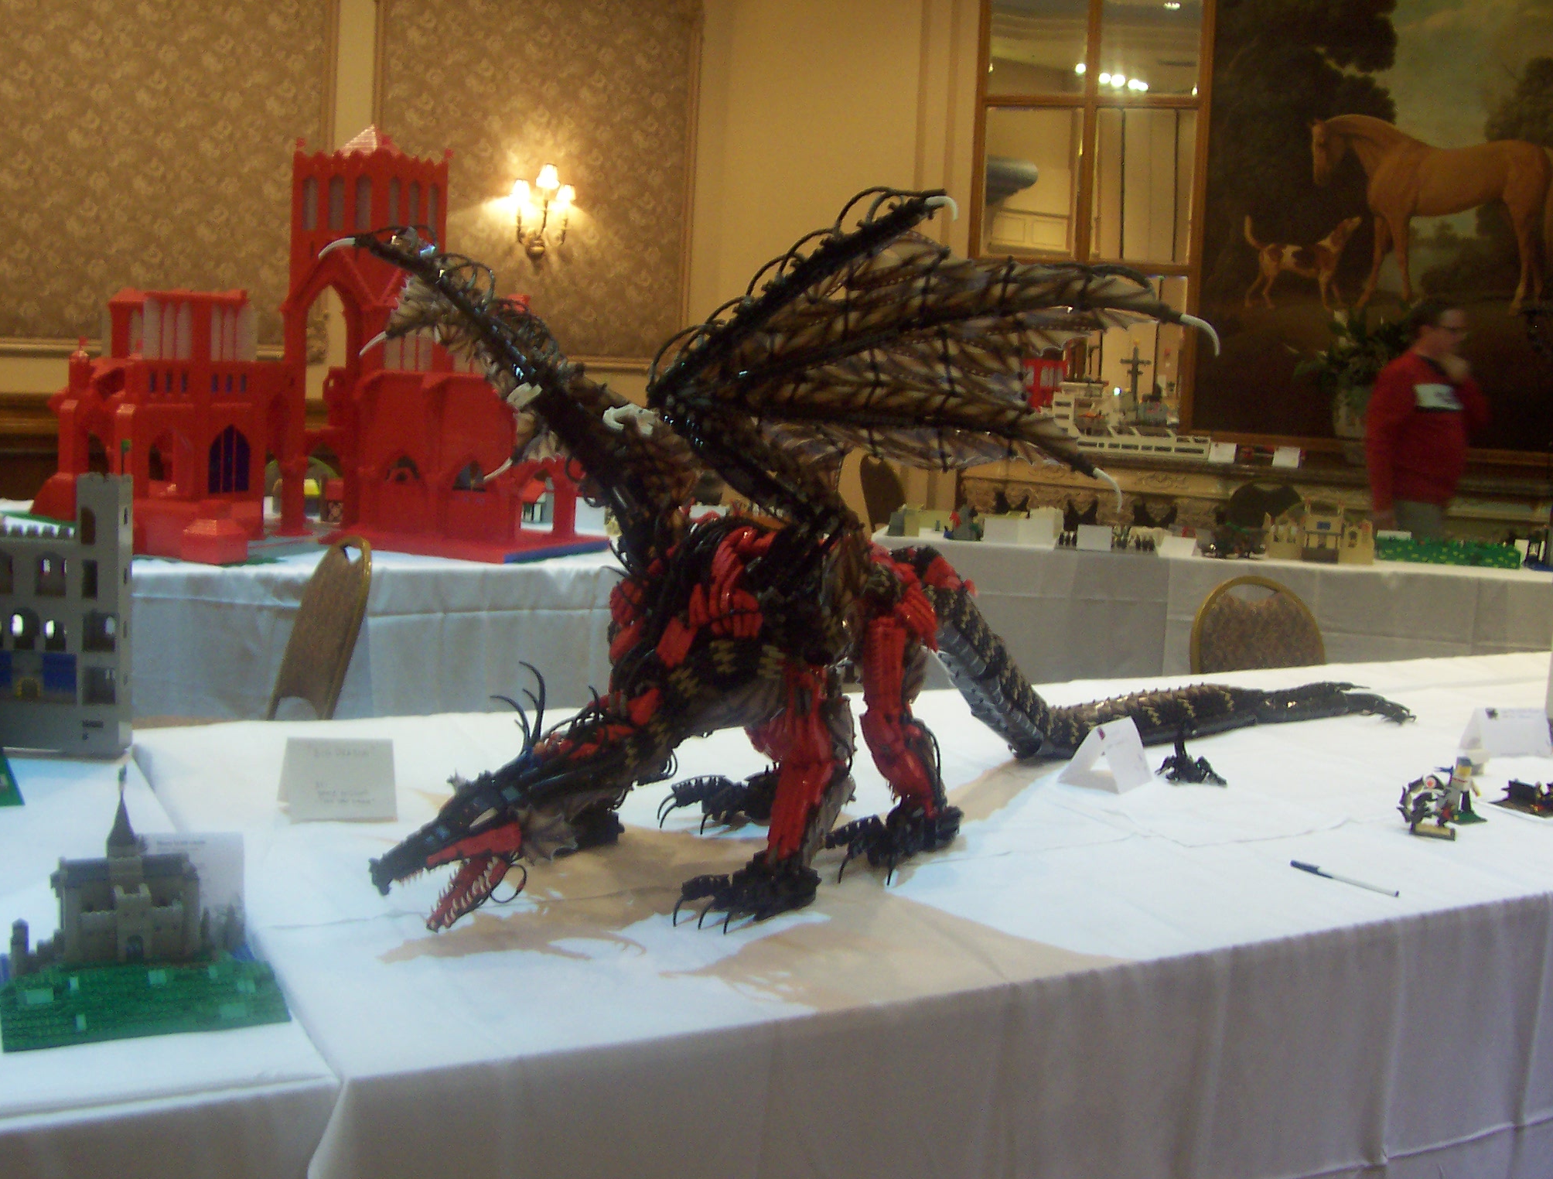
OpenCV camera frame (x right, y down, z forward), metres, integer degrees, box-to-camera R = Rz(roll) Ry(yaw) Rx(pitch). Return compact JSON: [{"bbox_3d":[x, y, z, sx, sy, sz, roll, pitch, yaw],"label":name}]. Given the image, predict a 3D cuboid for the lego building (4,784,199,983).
[{"bbox_3d":[-0.635,0.266,1.583,0.185,0.165,0.110,-1,7,-27],"label":"lego building"}]

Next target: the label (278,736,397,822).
[{"bbox_3d":[-0.587,0.248,2.243,0.134,0.099,0.115,1,7,-13],"label":"label"}]

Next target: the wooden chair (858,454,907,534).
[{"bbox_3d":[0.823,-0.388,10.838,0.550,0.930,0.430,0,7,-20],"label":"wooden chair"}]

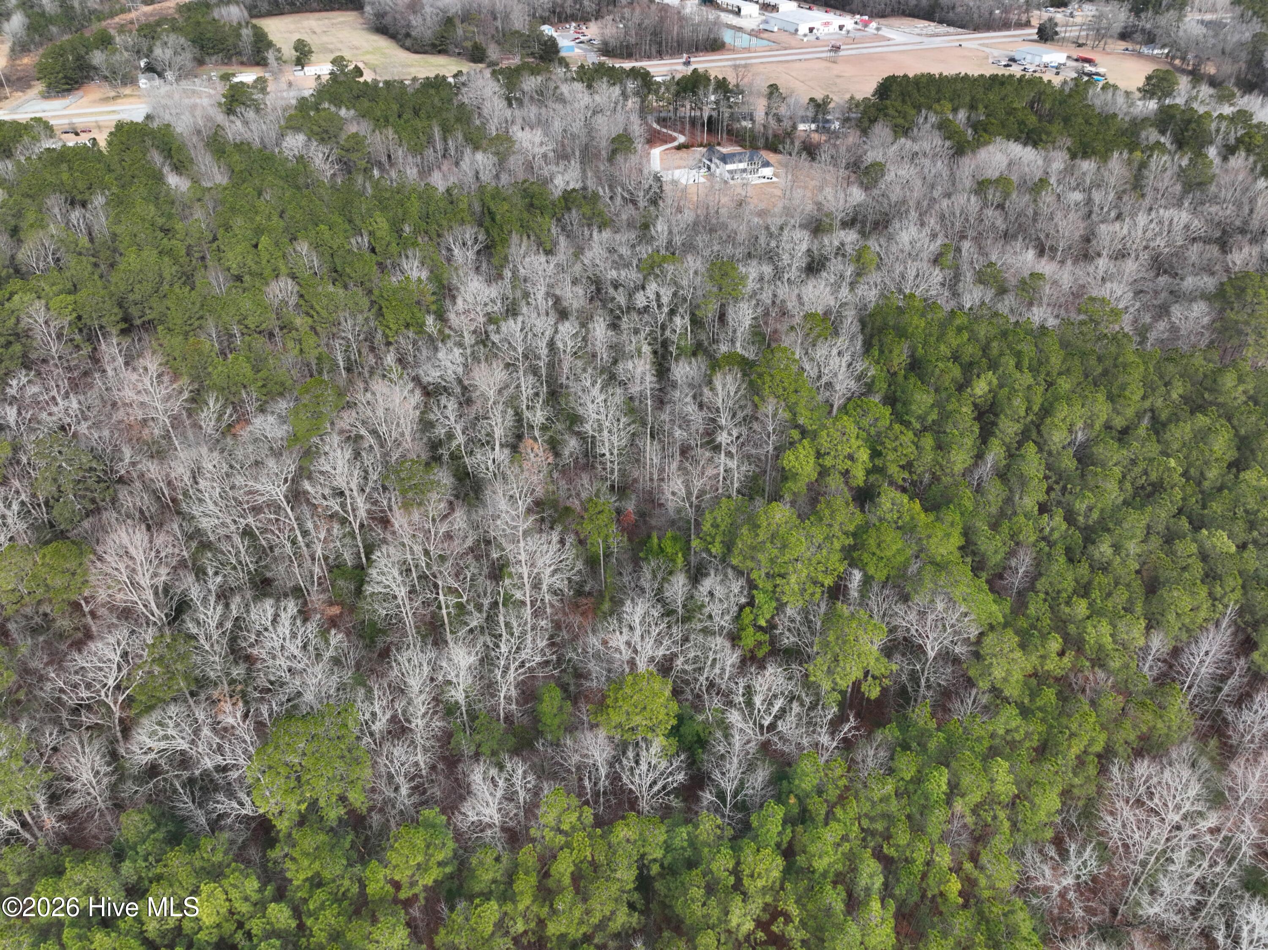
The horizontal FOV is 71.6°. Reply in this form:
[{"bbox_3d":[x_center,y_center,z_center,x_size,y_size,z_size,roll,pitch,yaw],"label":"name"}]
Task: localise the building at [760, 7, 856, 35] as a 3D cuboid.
[{"bbox_3d":[116.812,-301.197,584.769,41.000,7.400,42.000,-13,37,-18],"label":"building"}]

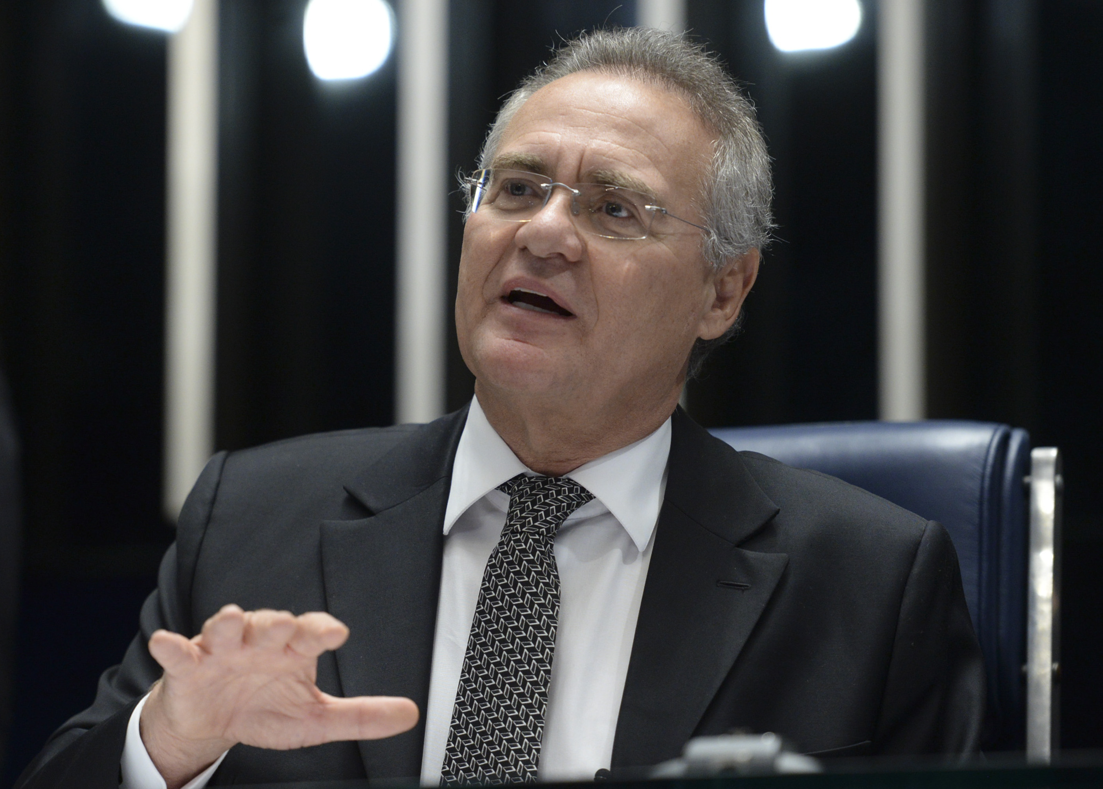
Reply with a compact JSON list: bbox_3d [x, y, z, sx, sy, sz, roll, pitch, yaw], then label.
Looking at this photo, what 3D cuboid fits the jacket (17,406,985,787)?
[{"bbox_3d":[-0.045,0.325,3.330,0.630,0.600,0.420,3,-5,12],"label":"jacket"}]

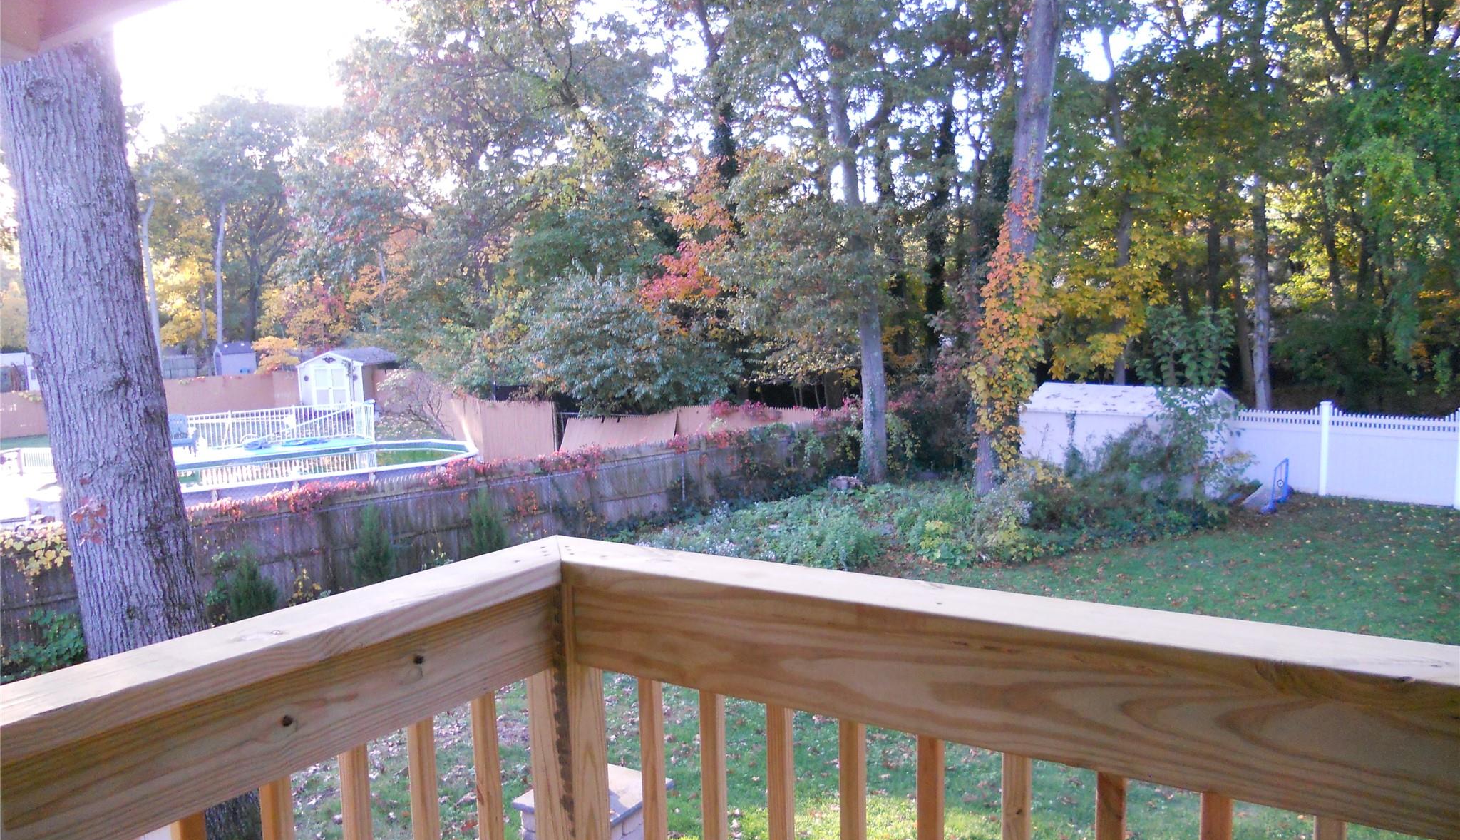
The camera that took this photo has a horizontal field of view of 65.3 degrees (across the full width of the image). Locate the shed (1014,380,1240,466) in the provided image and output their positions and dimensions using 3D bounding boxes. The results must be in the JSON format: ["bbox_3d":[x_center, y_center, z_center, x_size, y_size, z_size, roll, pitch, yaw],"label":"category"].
[{"bbox_3d":[8.450,0.440,24.200,3.660,2.350,2.650,3,7,37],"label":"shed"}]

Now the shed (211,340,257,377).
[{"bbox_3d":[-29.442,-3.336,67.852,1.700,2.500,2.350,4,8,43],"label":"shed"}]

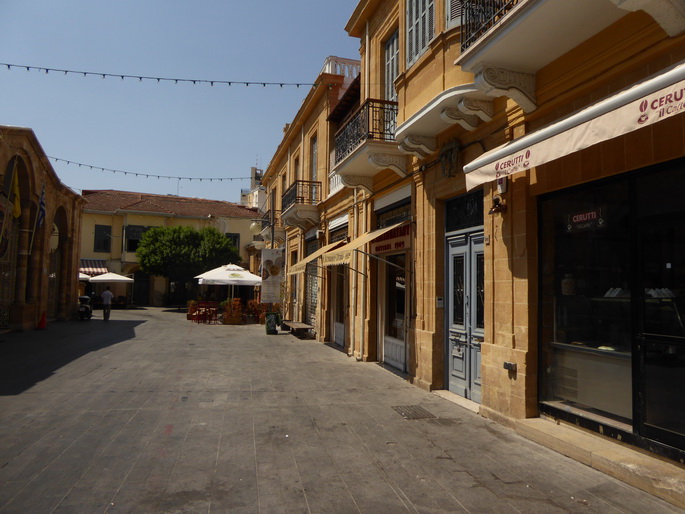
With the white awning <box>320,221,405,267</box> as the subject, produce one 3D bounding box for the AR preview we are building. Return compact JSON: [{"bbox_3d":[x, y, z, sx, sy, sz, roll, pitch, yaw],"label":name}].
[{"bbox_3d":[0.401,-0.250,10.141,1.113,0.860,2.305,2,-4,-16],"label":"white awning"}]

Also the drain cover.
[{"bbox_3d":[1.001,2.180,6.677,0.435,0.030,0.665,2,-4,-16],"label":"drain cover"}]

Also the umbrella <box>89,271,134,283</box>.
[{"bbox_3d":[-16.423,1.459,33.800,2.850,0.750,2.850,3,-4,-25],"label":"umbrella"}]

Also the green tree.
[{"bbox_3d":[-10.700,0.868,32.995,6.900,5.900,6.400,2,-4,-16],"label":"green tree"}]

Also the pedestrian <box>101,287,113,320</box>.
[{"bbox_3d":[-11.903,2.361,24.020,0.560,1.690,0.360,2,-4,-21],"label":"pedestrian"}]

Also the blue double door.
[{"bbox_3d":[2.012,0.905,7.464,0.090,2.640,1.410,2,-4,-16],"label":"blue double door"}]

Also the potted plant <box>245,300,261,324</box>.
[{"bbox_3d":[-4.436,2.701,23.449,0.780,1.160,0.650,2,-4,-16],"label":"potted plant"}]

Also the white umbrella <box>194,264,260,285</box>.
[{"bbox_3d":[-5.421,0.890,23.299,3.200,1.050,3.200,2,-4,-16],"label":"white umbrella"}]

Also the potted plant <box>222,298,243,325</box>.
[{"bbox_3d":[-5.277,2.605,22.822,0.900,1.240,0.650,2,-4,-16],"label":"potted plant"}]

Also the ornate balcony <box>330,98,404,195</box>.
[{"bbox_3d":[0.525,-2.206,10.379,0.946,1.324,2.700,2,-4,-16],"label":"ornate balcony"}]

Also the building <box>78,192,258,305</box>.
[{"bbox_3d":[-15.133,-0.444,43.600,14.561,9.900,9.000,2,-4,-19],"label":"building"}]

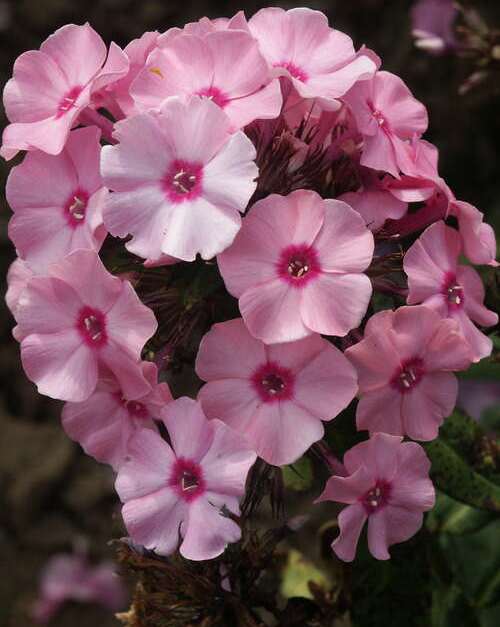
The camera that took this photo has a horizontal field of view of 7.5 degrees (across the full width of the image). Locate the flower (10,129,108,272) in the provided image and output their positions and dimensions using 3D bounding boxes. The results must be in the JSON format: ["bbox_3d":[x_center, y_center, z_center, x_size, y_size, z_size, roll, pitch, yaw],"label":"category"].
[{"bbox_3d":[-0.039,-0.023,0.790,0.030,0.030,0.012,18,8,38],"label":"flower"}]

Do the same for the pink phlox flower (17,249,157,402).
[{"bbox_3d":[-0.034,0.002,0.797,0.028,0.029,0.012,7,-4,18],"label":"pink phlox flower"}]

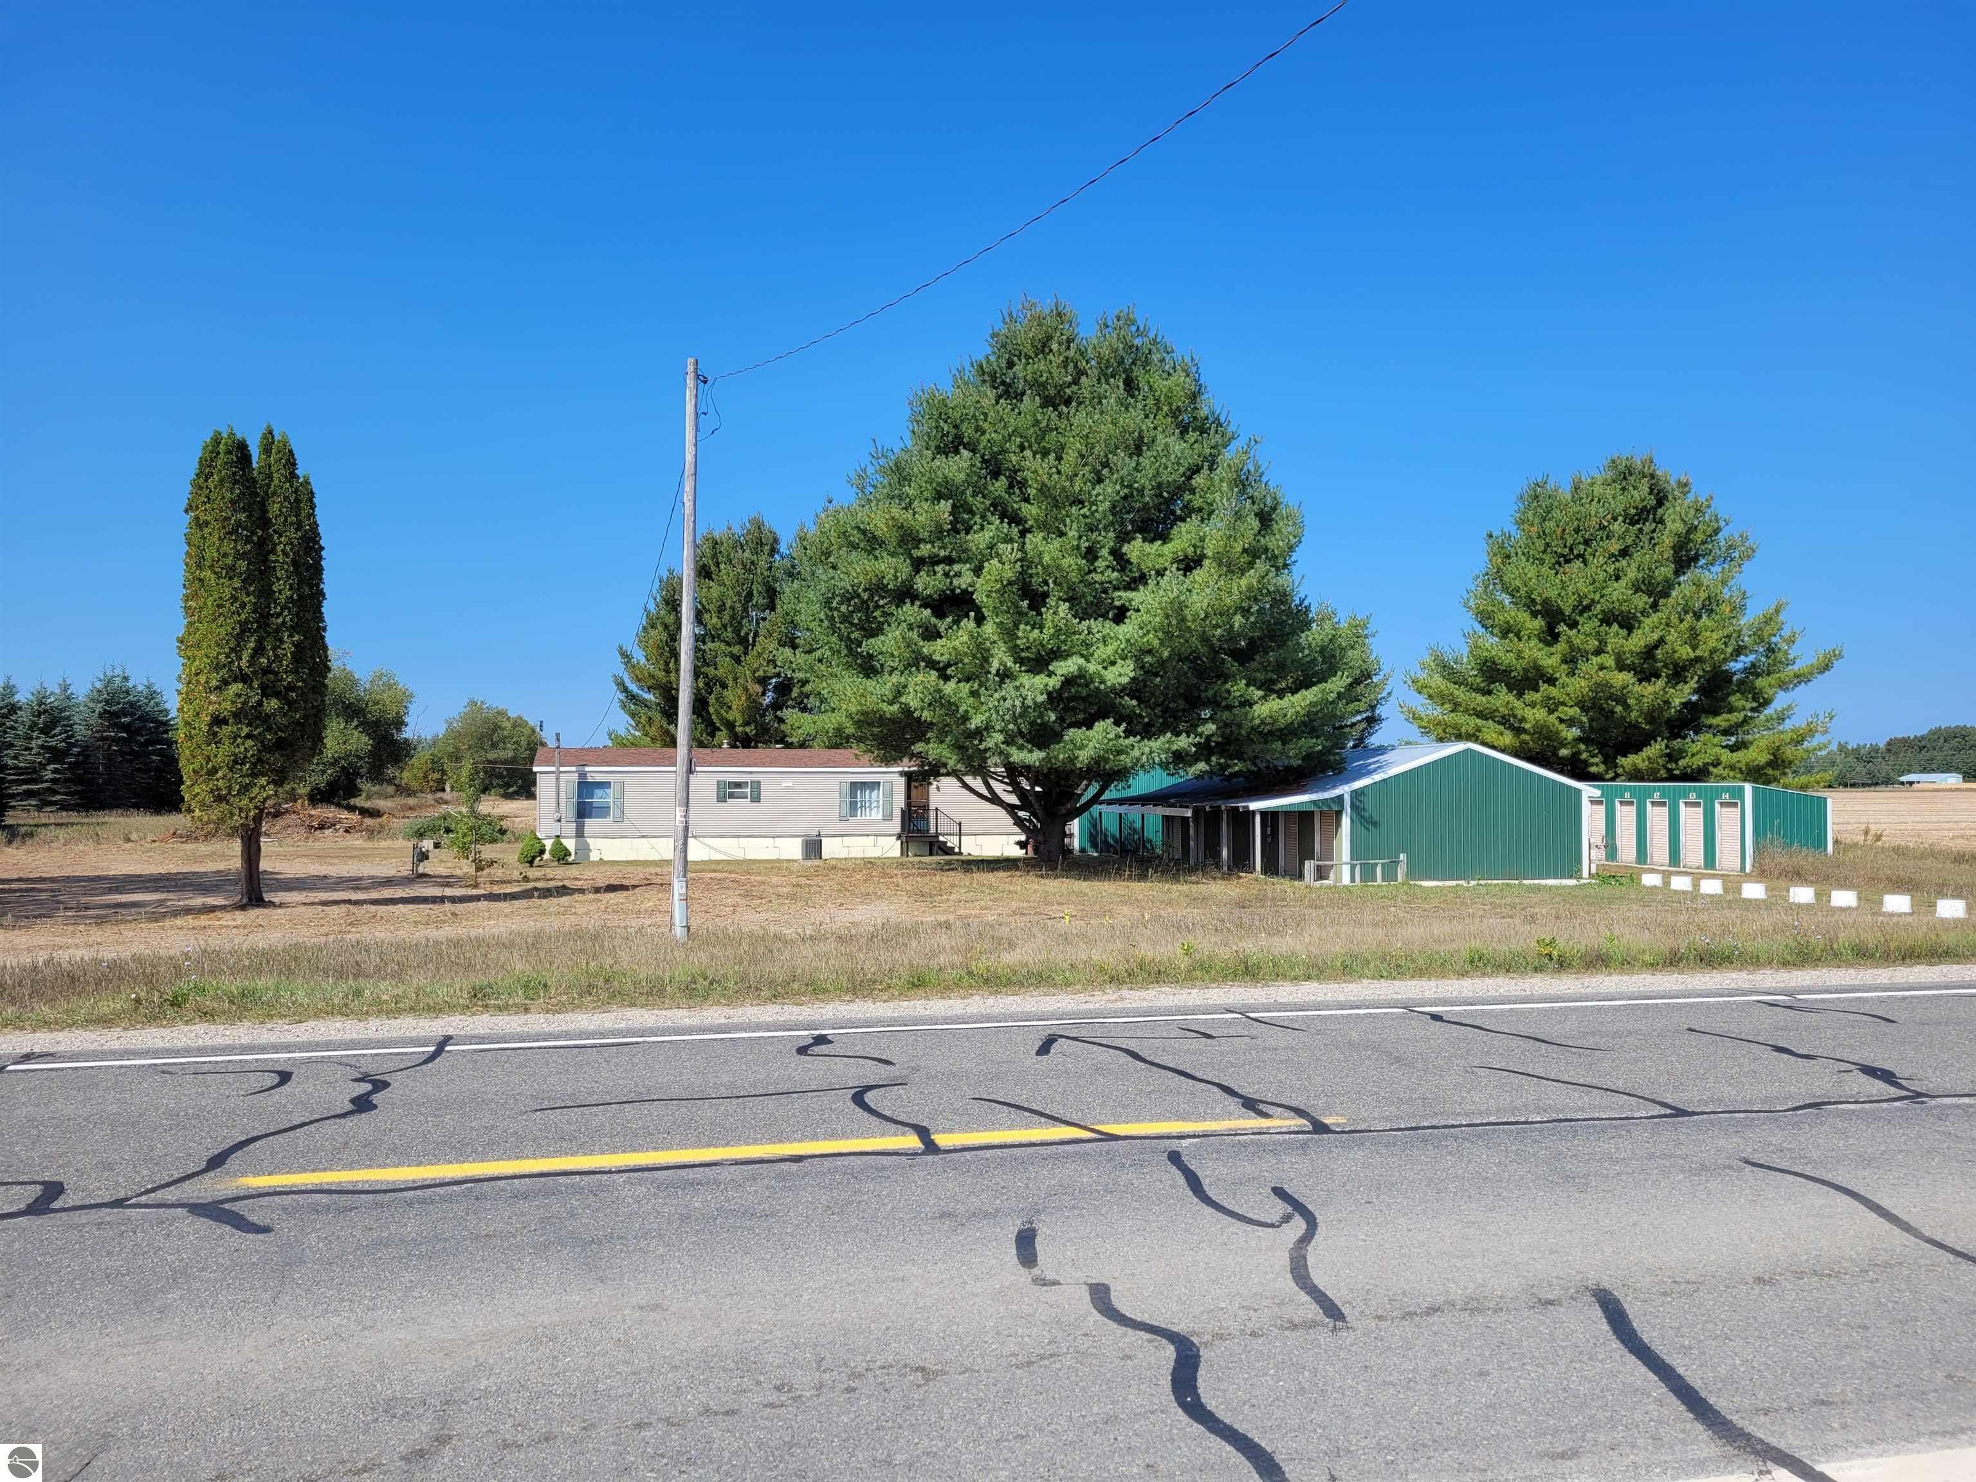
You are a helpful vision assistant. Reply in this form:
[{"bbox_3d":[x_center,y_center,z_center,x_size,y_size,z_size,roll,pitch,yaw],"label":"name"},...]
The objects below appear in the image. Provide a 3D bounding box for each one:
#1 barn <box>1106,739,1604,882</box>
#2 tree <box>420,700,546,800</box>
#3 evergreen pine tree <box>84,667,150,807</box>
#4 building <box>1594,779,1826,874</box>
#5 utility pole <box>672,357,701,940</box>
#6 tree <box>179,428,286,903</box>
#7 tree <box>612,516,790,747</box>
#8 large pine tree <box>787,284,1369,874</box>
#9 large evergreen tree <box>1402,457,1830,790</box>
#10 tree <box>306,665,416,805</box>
[{"bbox_3d":[10.629,2.208,49.220,10.435,3.870,16.500,0,-2,-11],"label":"barn"},{"bbox_3d":[-49.696,0.830,145.000,13.272,9.954,11.945,0,-2,0],"label":"tree"},{"bbox_3d":[-65.704,-0.058,112.000,6.238,10.951,6.051,0,-2,0],"label":"evergreen pine tree"},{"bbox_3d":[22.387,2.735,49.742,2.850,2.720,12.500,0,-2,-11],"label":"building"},{"bbox_3d":[-4.567,-1.369,22.500,0.250,8.848,0.250,1,0,0],"label":"utility pole"},{"bbox_3d":[-16.768,-1.682,33.000,2.397,10.538,2.325,0,-2,0],"label":"tree"},{"bbox_3d":[-12.305,-2.876,70.000,10.306,15.290,9.791,0,-2,0],"label":"tree"},{"bbox_3d":[3.120,-5.018,48.000,19.082,18.273,18.128,0,-2,0],"label":"large pine tree"},{"bbox_3d":[28.181,-3.947,66.000,18.912,17.574,17.966,0,-2,0],"label":"large evergreen tree"},{"bbox_3d":[-53.373,-0.520,125.000,10.142,11.832,9.634,0,-2,0],"label":"tree"}]

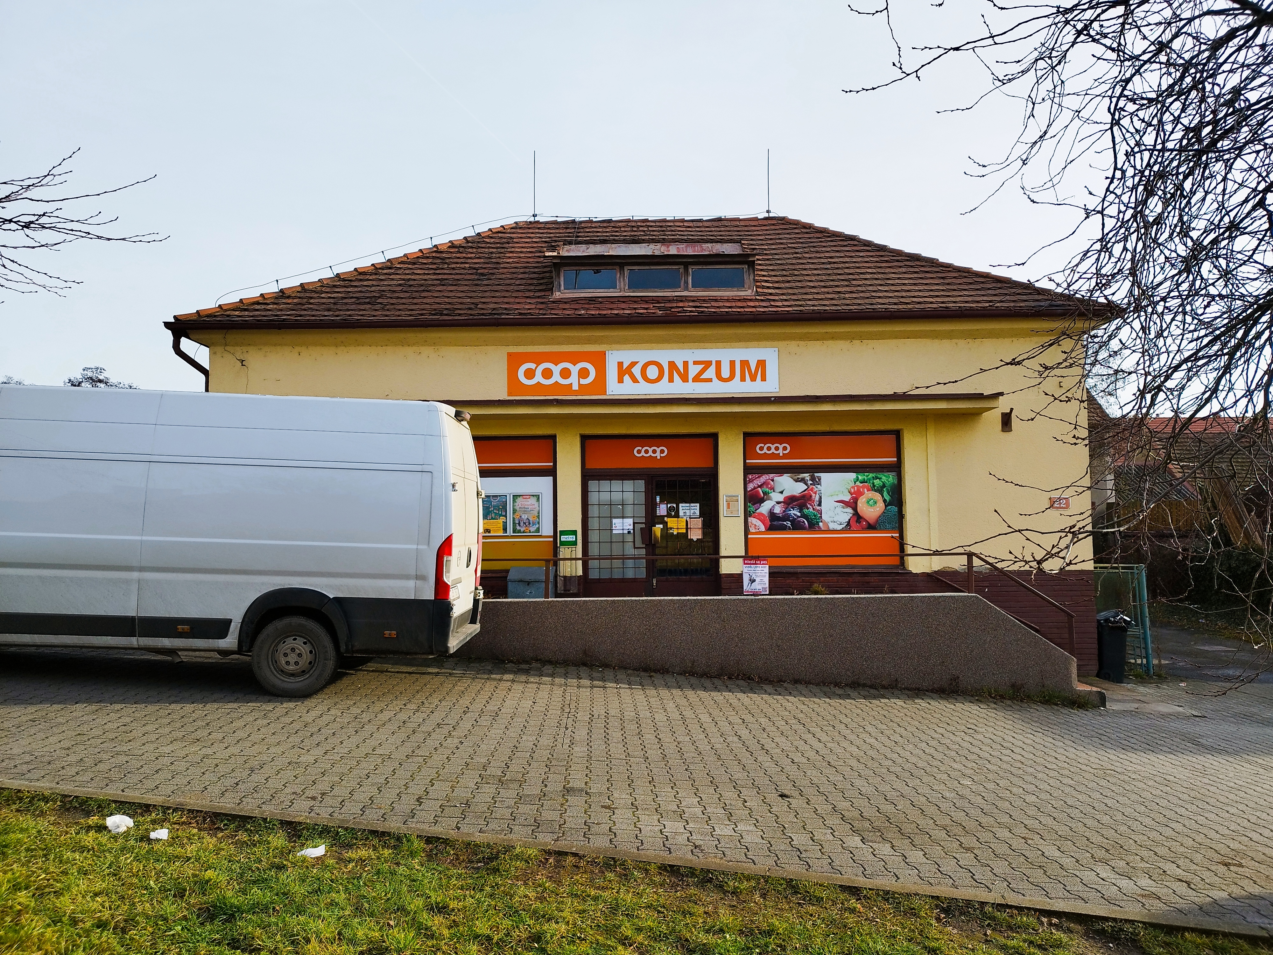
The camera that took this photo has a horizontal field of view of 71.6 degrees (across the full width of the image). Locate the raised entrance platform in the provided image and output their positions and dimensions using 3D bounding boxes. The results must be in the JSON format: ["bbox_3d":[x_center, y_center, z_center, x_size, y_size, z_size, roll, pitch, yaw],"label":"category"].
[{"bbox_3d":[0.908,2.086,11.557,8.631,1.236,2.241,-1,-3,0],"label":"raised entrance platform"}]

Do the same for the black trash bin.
[{"bbox_3d":[6.734,2.392,12.450,0.540,0.980,0.480,-2,-3,20],"label":"black trash bin"}]

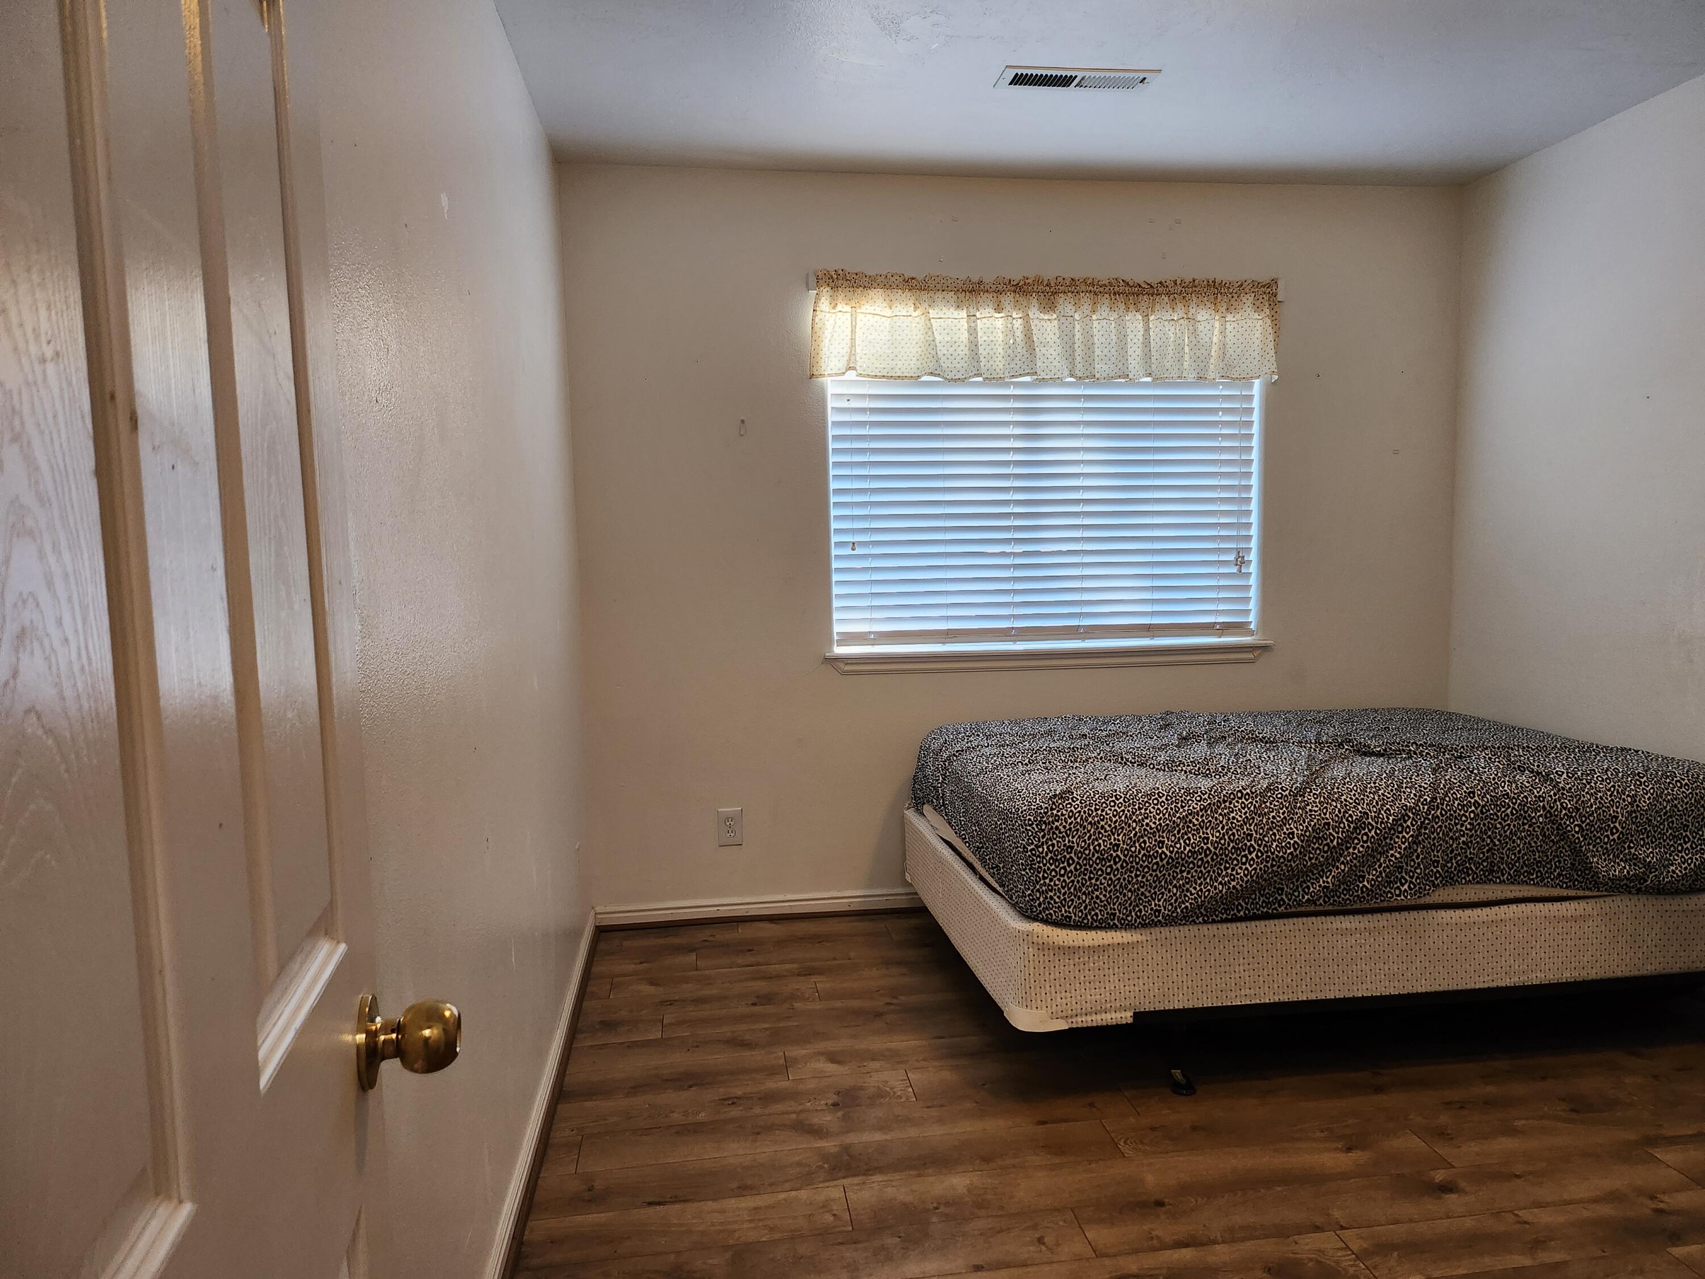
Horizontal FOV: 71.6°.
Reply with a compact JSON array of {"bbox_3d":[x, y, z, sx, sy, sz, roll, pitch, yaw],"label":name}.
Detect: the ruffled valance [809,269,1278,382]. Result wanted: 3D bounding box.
[{"bbox_3d":[0.644,-1.014,3.856,1.545,0.330,0.085,-2,6,-7],"label":"ruffled valance"}]

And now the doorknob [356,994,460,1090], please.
[{"bbox_3d":[-0.316,0.286,0.850,0.064,0.066,0.066,-2,6,-13],"label":"doorknob"}]

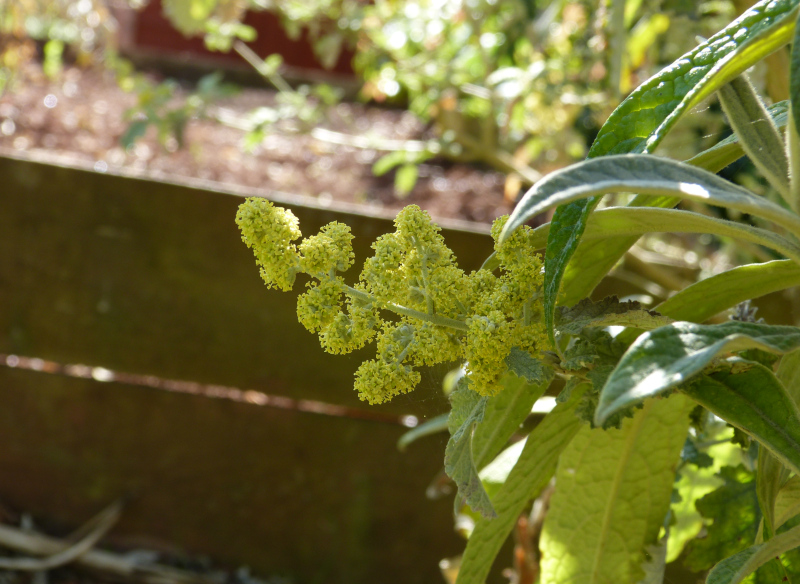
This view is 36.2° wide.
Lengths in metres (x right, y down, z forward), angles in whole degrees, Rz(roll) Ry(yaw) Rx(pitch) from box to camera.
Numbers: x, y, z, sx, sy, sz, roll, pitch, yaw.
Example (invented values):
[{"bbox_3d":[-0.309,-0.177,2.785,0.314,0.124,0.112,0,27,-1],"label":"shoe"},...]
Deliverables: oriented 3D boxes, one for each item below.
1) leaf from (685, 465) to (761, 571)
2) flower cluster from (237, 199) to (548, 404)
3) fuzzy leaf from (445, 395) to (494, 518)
[{"bbox_3d":[0.151,0.105,0.570,0.040,0.051,0.024,11,16,11],"label":"leaf"},{"bbox_3d":[-0.004,0.005,0.500,0.135,0.082,0.078,8,15,0],"label":"flower cluster"},{"bbox_3d":[0.028,0.066,0.505,0.021,0.055,0.022,-2,12,11],"label":"fuzzy leaf"}]

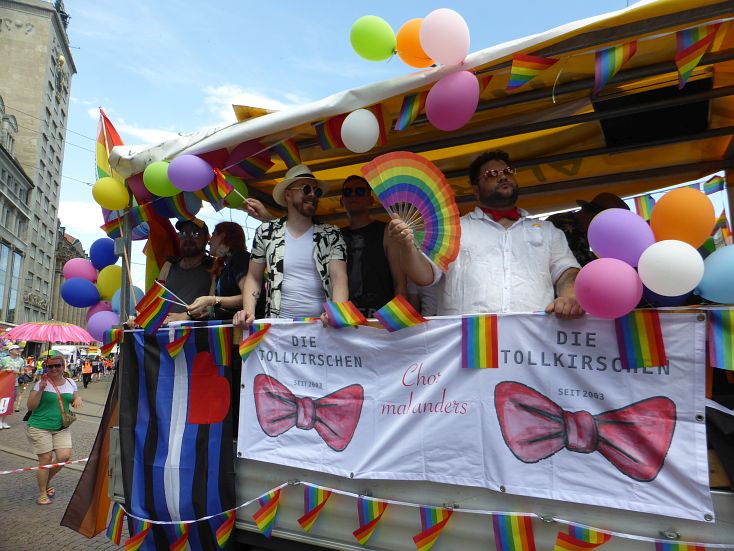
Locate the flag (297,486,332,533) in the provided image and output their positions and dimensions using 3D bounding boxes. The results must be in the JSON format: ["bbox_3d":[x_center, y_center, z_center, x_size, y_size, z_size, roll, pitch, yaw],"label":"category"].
[{"bbox_3d":[-0.231,1.047,2.282,0.180,0.200,0.060,-5,-10,30],"label":"flag"}]

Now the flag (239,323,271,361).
[{"bbox_3d":[-0.566,0.338,2.586,0.190,0.190,0.060,-5,-10,30],"label":"flag"}]

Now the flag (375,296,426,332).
[{"bbox_3d":[0.145,0.165,2.210,0.225,0.160,0.080,-5,-10,28],"label":"flag"}]

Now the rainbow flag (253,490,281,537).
[{"bbox_3d":[-0.486,1.150,2.460,0.150,0.215,0.060,-5,-10,30],"label":"rainbow flag"}]

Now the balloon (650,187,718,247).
[{"bbox_3d":[1.117,-0.203,1.800,0.225,0.240,0.225,-5,-10,30],"label":"balloon"}]

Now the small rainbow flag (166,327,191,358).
[{"bbox_3d":[-1.049,0.378,2.833,0.165,0.175,0.050,-5,-10,28],"label":"small rainbow flag"}]

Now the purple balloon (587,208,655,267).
[{"bbox_3d":[0.958,-0.141,1.920,0.250,0.220,0.230,-5,-10,30],"label":"purple balloon"}]

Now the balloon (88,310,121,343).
[{"bbox_3d":[-1.736,0.340,3.360,0.225,0.215,0.230,-5,-10,30],"label":"balloon"}]

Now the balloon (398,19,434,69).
[{"bbox_3d":[0.238,-1.100,2.420,0.215,0.245,0.215,-33,-6,22],"label":"balloon"}]

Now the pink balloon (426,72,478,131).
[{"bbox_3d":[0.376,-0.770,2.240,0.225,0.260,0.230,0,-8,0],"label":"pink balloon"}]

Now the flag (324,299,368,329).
[{"bbox_3d":[-0.099,0.180,2.345,0.230,0.130,0.080,-5,-10,28],"label":"flag"}]

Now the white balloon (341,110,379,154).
[{"bbox_3d":[-0.031,-0.684,2.403,0.190,0.210,0.190,0,-9,0],"label":"white balloon"}]

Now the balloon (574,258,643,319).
[{"bbox_3d":[0.853,0.046,1.799,0.210,0.210,0.210,-5,-10,28],"label":"balloon"}]

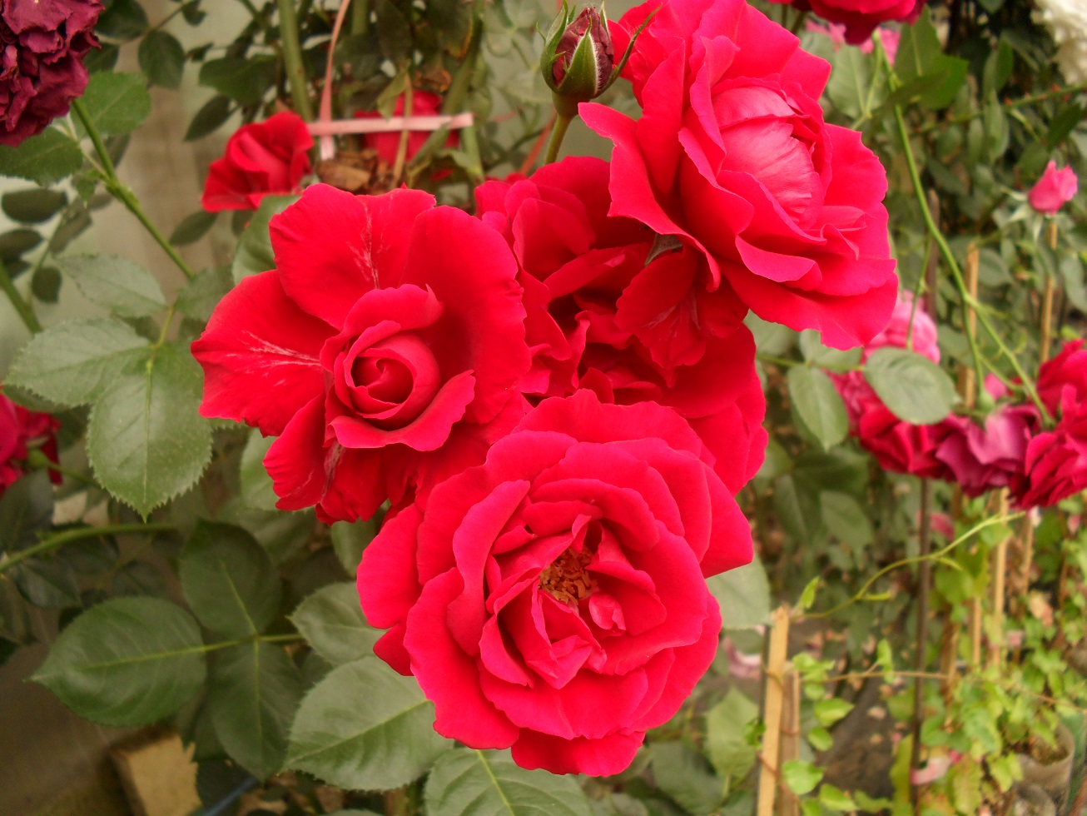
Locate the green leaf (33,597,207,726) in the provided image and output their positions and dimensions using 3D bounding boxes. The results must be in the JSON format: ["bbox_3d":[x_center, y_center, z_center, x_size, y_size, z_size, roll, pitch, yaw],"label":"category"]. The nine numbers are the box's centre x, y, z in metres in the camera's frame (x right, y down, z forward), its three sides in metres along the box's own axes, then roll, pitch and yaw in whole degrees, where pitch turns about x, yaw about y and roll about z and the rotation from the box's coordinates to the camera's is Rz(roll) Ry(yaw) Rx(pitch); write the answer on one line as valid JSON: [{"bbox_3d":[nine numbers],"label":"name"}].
[{"bbox_3d":[-0.161,0.096,0.417,0.065,0.050,0.013,-9,-20,-4],"label":"green leaf"}]

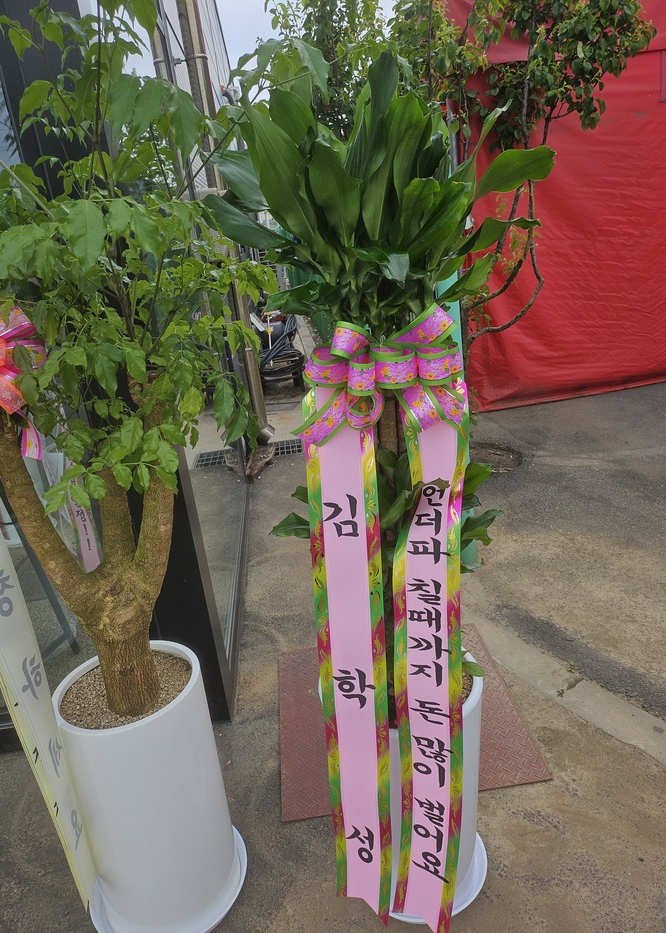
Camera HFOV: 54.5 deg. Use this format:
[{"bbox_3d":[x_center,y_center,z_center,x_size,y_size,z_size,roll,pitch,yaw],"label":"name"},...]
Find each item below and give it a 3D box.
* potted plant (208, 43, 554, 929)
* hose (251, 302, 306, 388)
[{"bbox_3d":[0.149,0.184,1.291,0.560,1.720,0.520,-7,20,0],"label":"potted plant"},{"bbox_3d":[-0.590,-1.262,6.829,0.520,0.780,0.500,-7,20,0],"label":"hose"}]

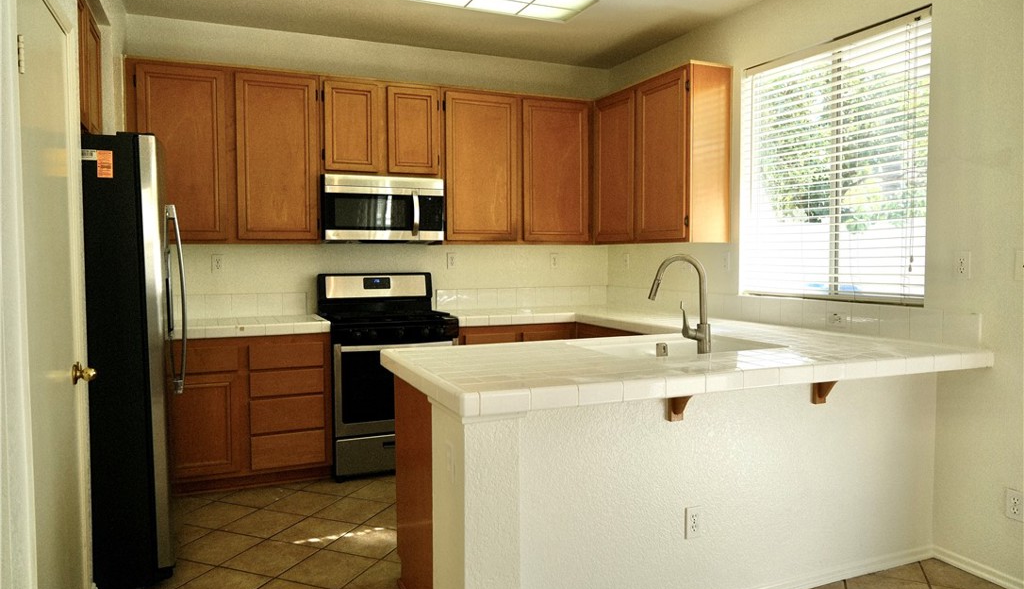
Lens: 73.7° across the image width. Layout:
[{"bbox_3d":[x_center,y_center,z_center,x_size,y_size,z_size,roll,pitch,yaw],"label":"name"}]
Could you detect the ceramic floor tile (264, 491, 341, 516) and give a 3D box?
[{"bbox_3d":[-1.110,1.117,3.641,0.301,0.010,0.301,1,3,21],"label":"ceramic floor tile"}]

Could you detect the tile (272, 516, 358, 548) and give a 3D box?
[{"bbox_3d":[-0.936,1.135,3.248,0.301,0.010,0.301,1,3,21],"label":"tile"}]

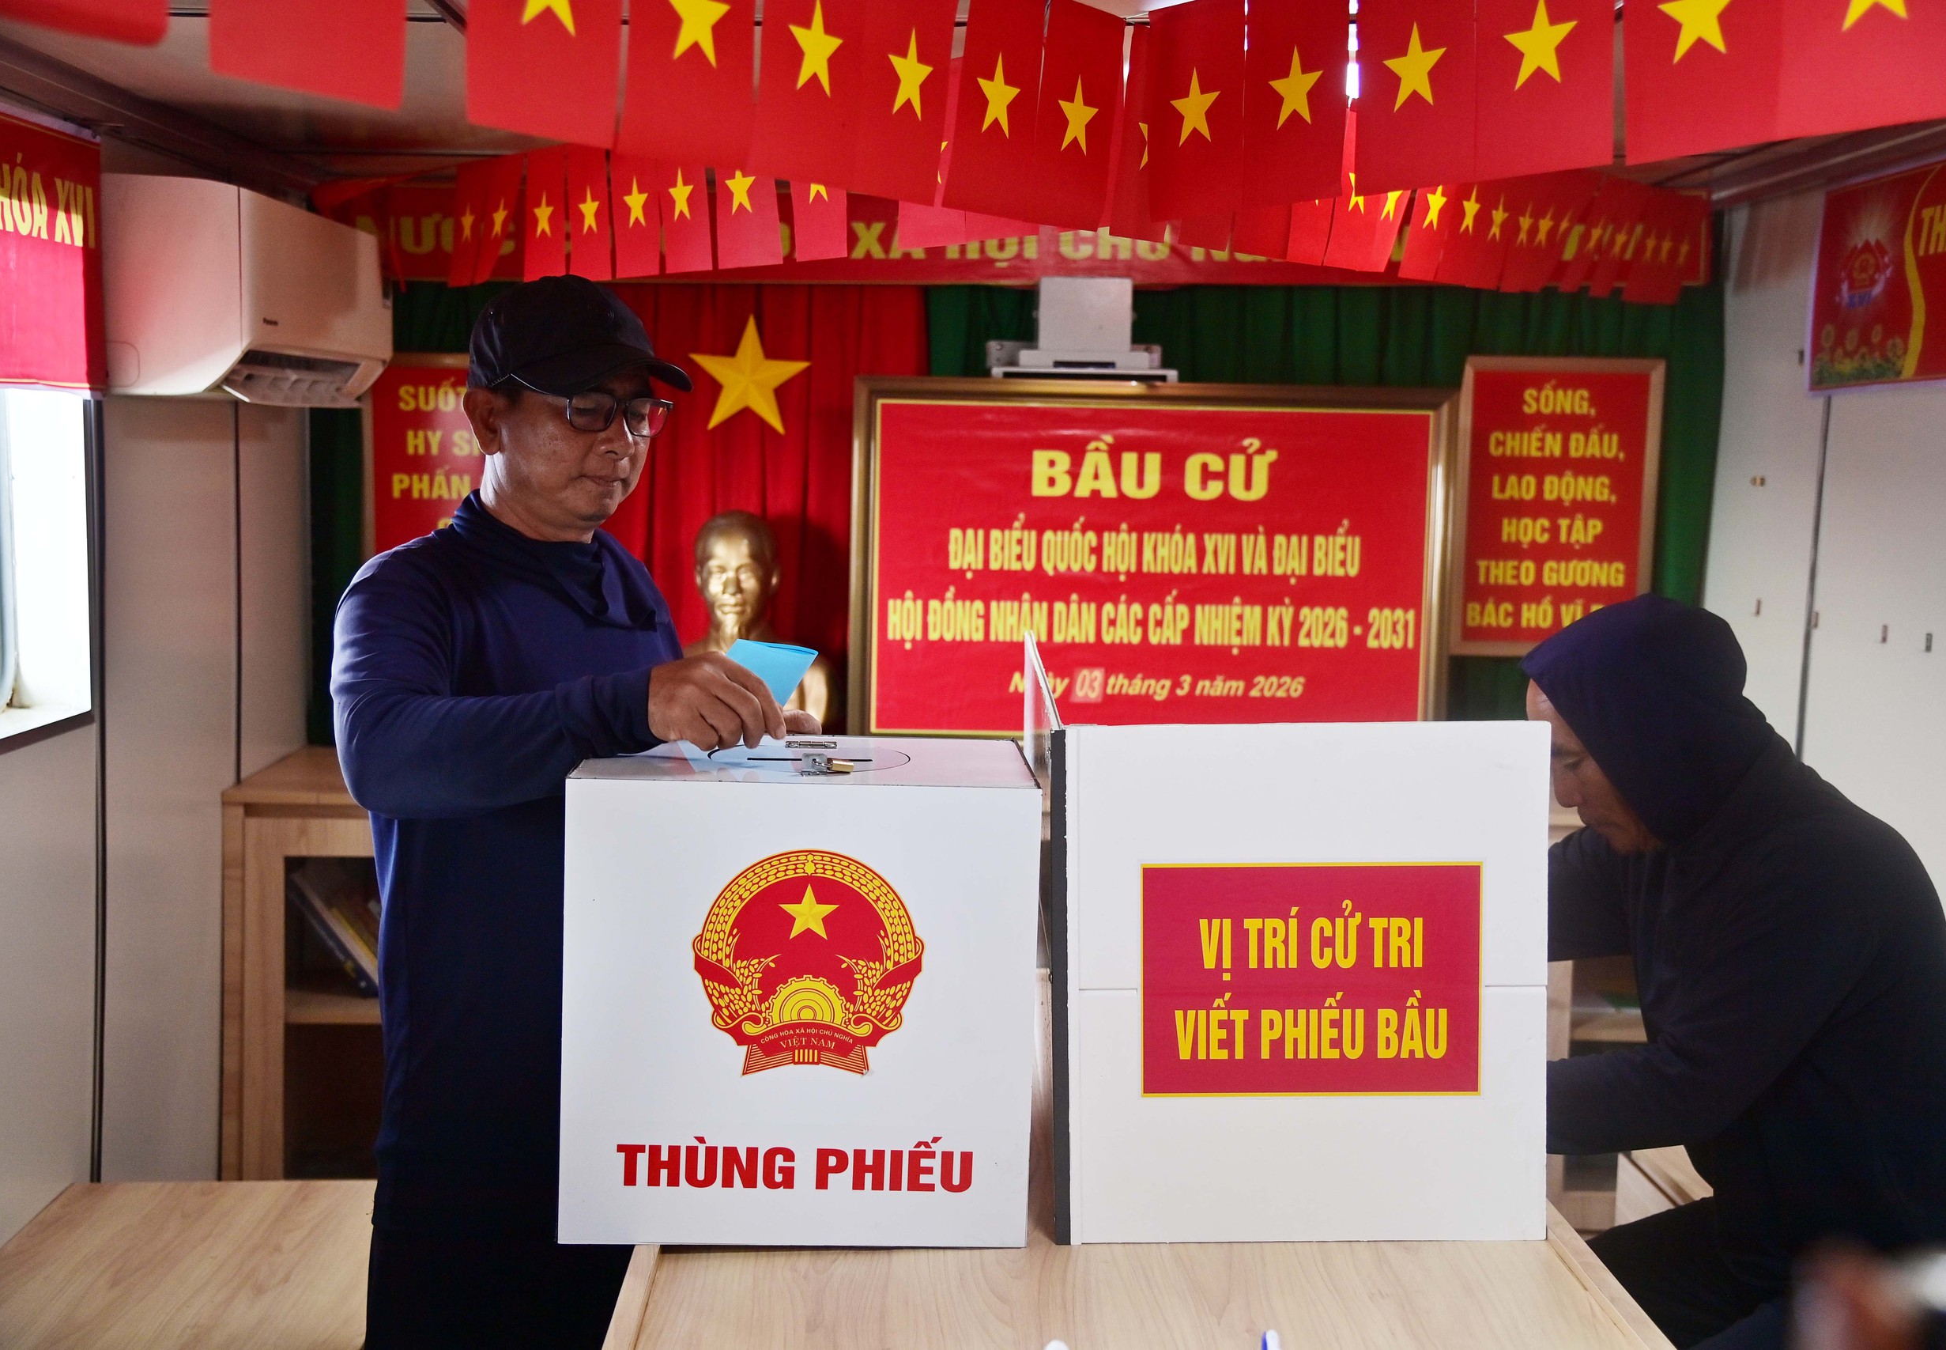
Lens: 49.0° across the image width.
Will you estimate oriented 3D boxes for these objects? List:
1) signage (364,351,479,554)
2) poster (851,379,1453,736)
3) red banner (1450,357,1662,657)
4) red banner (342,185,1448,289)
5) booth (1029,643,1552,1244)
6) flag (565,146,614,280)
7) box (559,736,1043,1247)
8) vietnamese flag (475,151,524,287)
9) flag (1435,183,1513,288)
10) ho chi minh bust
[{"bbox_3d":[-0.890,-0.289,3.773,0.362,0.540,0.030,1,6,-3],"label":"signage"},{"bbox_3d":[0.321,-0.170,3.770,1.059,0.674,0.045,1,3,-3],"label":"poster"},{"bbox_3d":[1.063,-0.297,3.862,0.362,0.540,0.030,1,6,-3],"label":"red banner"},{"bbox_3d":[0.104,-0.764,3.732,2.396,0.170,0.020,0,6,-3],"label":"red banner"},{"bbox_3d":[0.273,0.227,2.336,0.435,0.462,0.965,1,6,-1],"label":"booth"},{"bbox_3d":[-0.562,-0.677,3.134,0.020,0.197,0.133,-3,7,-38],"label":"flag"},{"bbox_3d":[-0.156,0.278,1.990,0.404,0.405,0.318,1,6,-3],"label":"box"},{"bbox_3d":[-0.736,-0.708,3.329,0.020,0.197,0.133,14,-2,-32],"label":"vietnamese flag"},{"bbox_3d":[0.709,-0.652,3.027,0.020,0.197,0.133,24,17,32],"label":"flag"},{"bbox_3d":[-0.369,-0.047,3.599,0.250,0.461,0.190,2,6,9],"label":"ho chi minh bust"}]

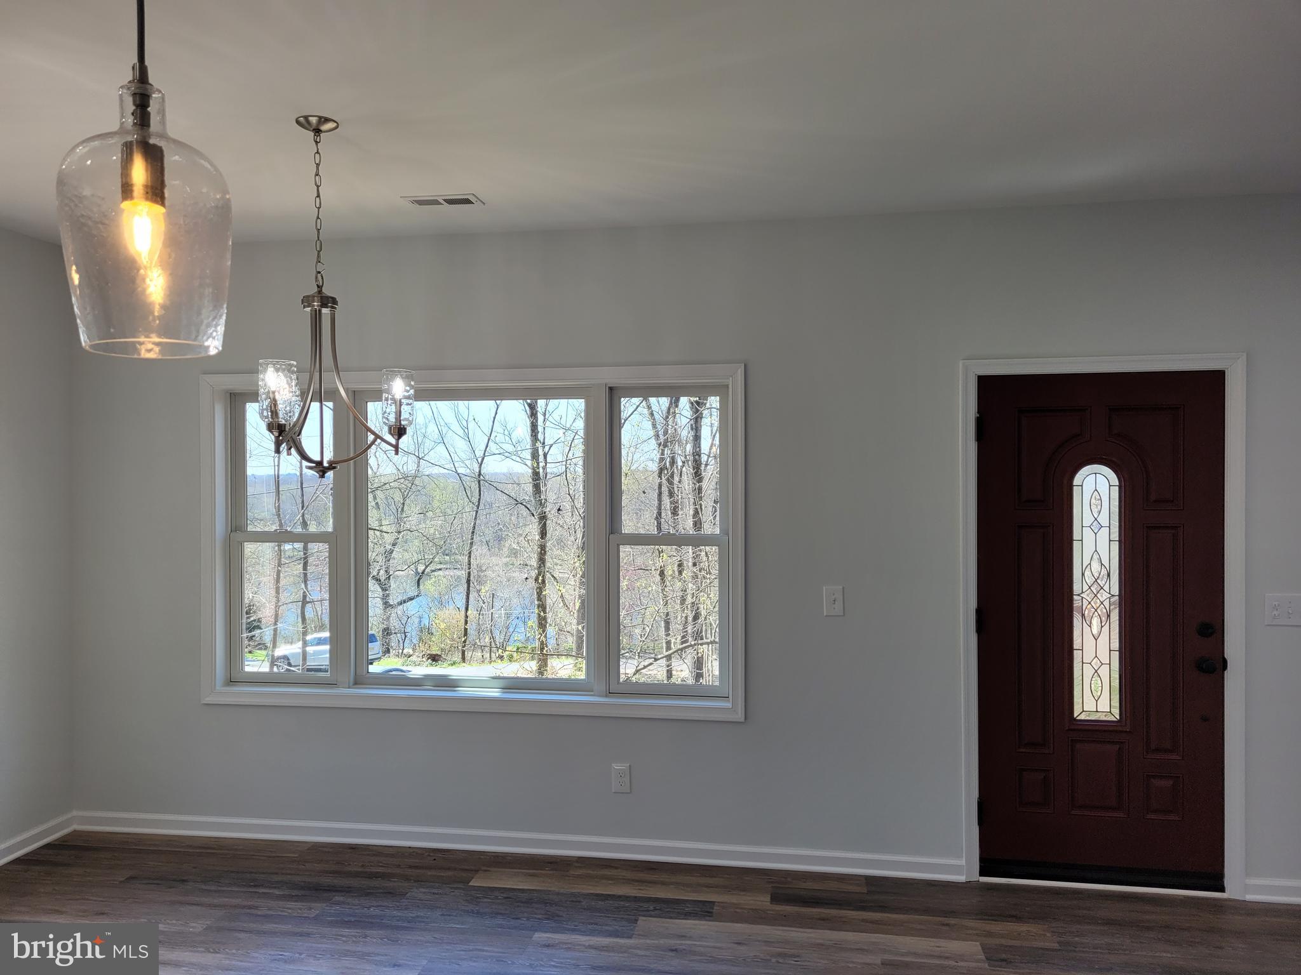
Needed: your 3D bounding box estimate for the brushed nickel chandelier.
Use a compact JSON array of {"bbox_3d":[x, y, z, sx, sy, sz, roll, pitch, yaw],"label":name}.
[{"bbox_3d":[-0.997,-0.567,2.934,0.490,1.078,0.480,0,0,9],"label":"brushed nickel chandelier"}]

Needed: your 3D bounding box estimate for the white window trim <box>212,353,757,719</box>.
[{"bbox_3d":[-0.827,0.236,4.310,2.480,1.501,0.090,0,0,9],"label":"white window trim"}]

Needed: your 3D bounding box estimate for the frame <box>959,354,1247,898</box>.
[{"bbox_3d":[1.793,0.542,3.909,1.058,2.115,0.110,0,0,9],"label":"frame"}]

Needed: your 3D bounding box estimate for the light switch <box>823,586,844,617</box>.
[{"bbox_3d":[0.758,0.471,4.027,0.081,0.123,0.015,0,0,9],"label":"light switch"}]

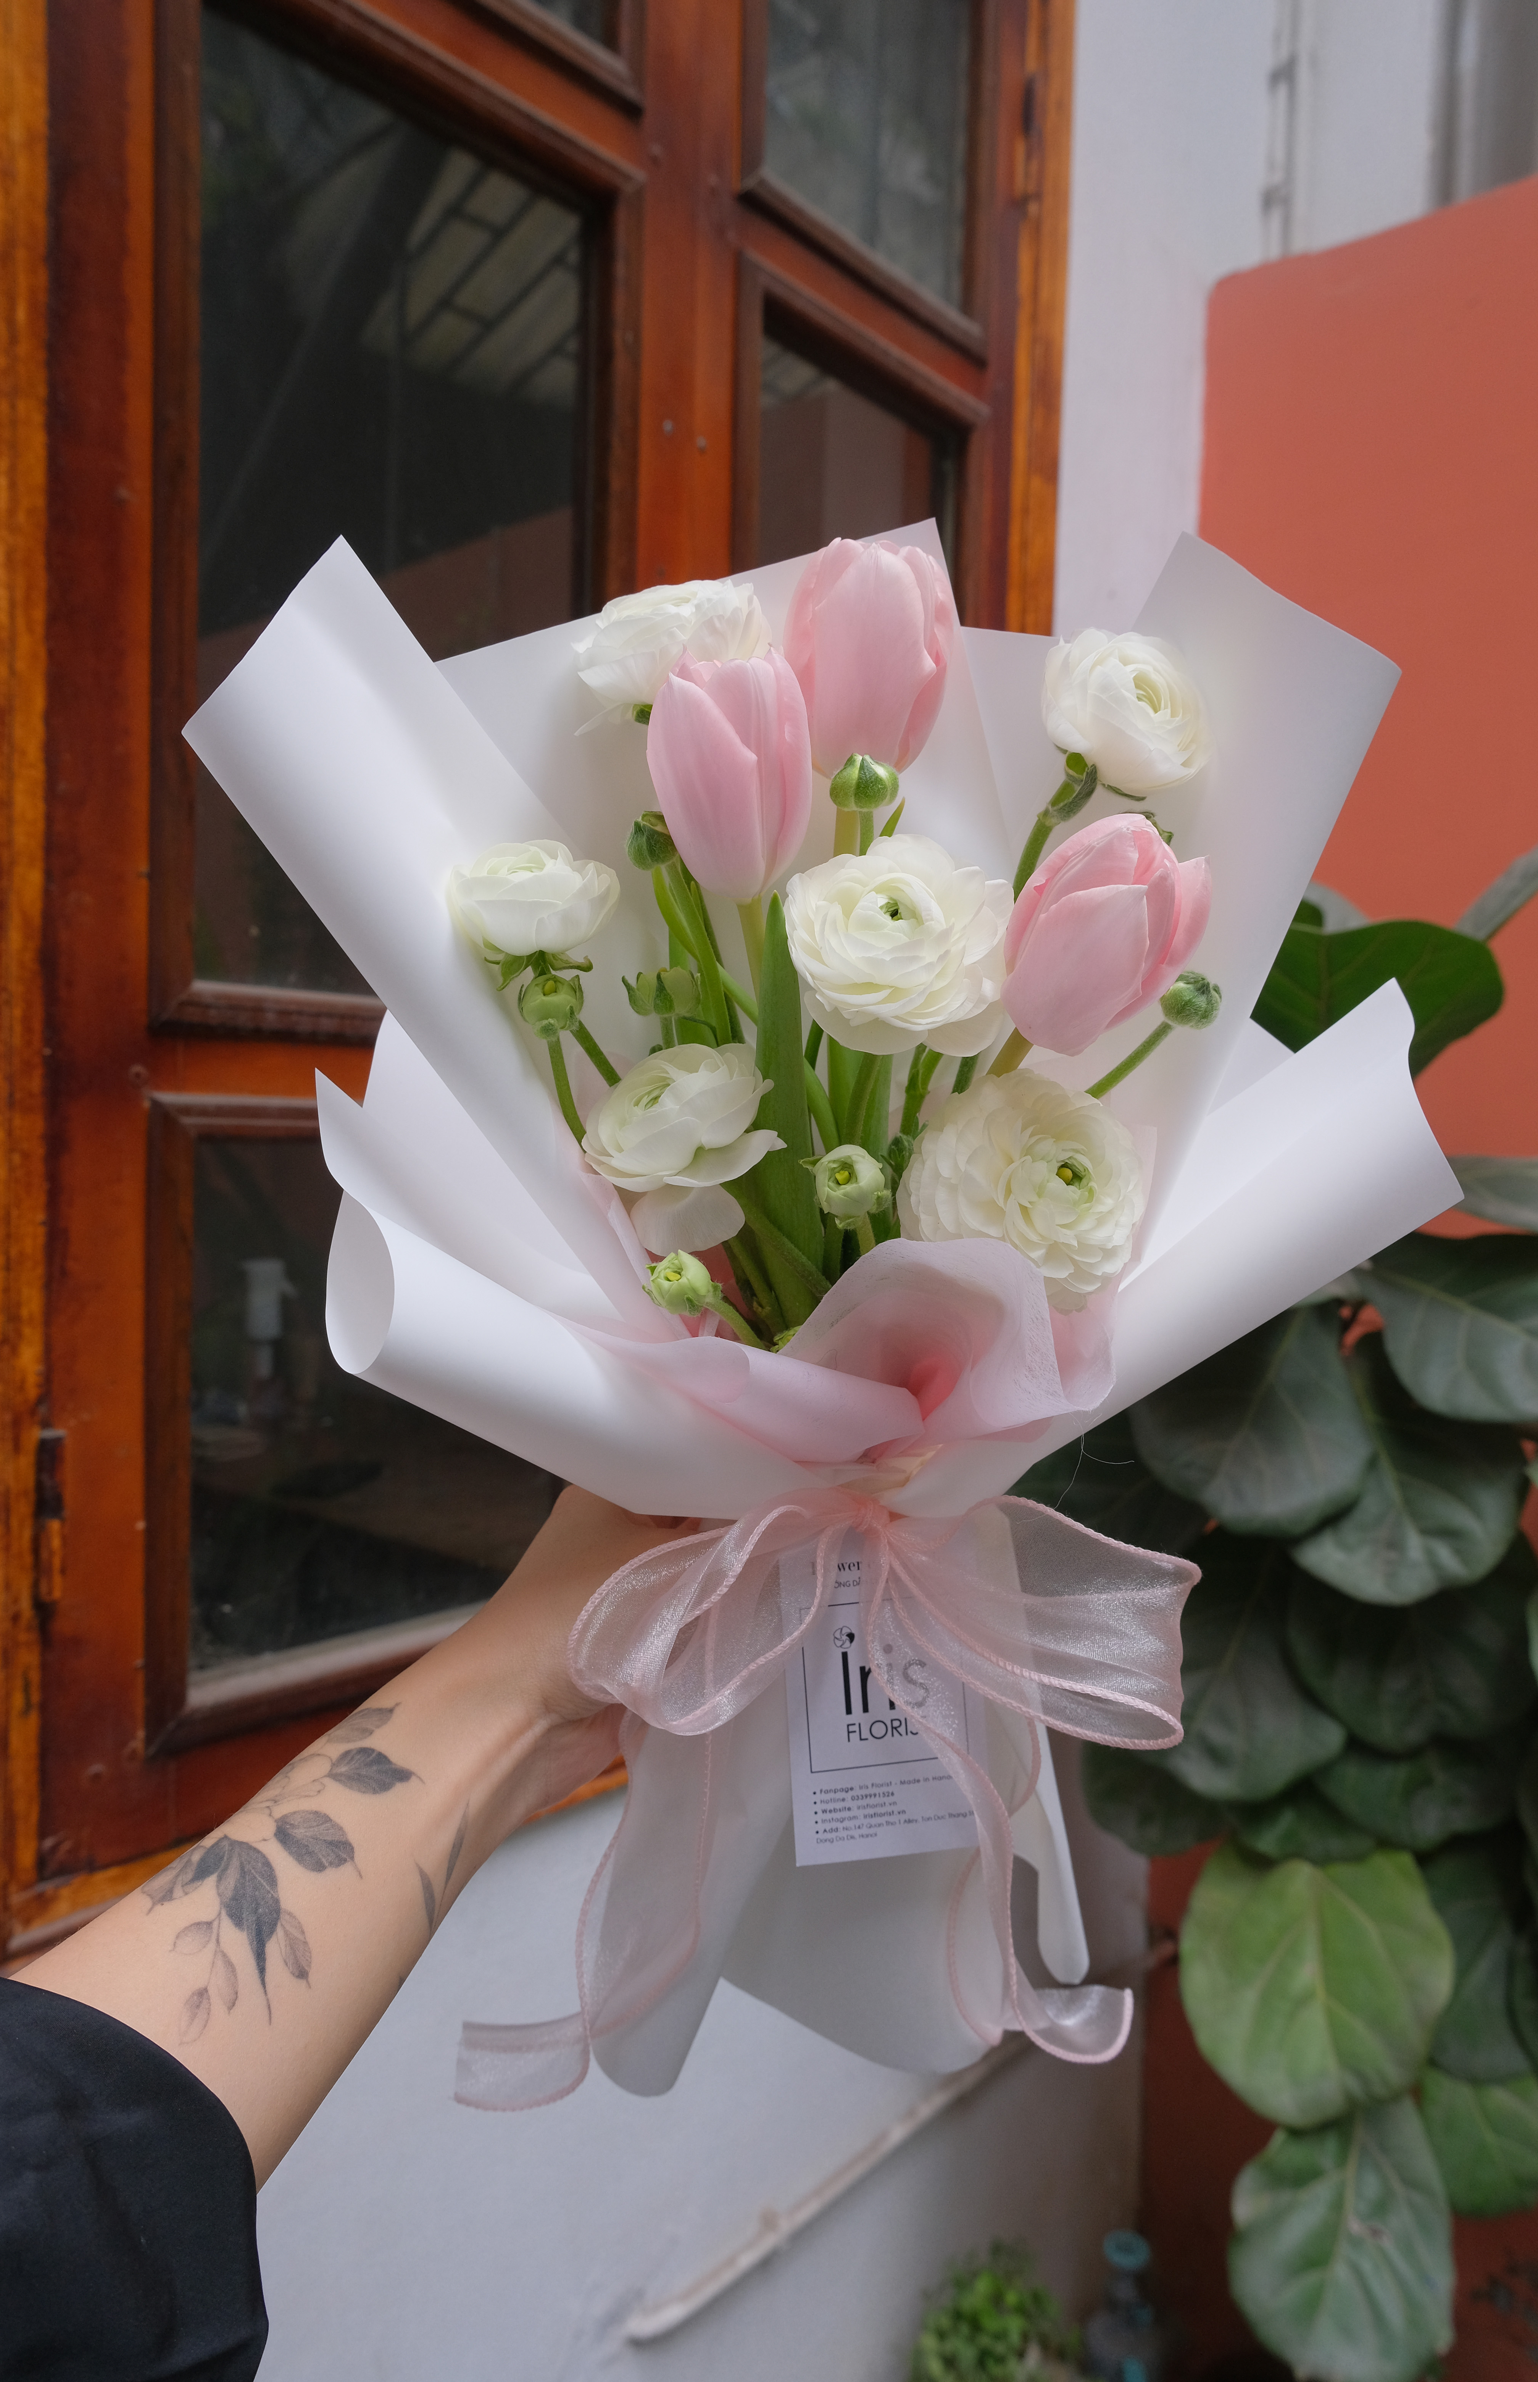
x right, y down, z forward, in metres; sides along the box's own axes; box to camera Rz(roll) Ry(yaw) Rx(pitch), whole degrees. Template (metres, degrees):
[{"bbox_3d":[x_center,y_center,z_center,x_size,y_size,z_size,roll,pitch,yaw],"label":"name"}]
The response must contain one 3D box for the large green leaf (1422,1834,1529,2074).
[{"bbox_3d":[0.618,0.696,1.500,0.160,0.230,0.070,2,3,17],"label":"large green leaf"}]

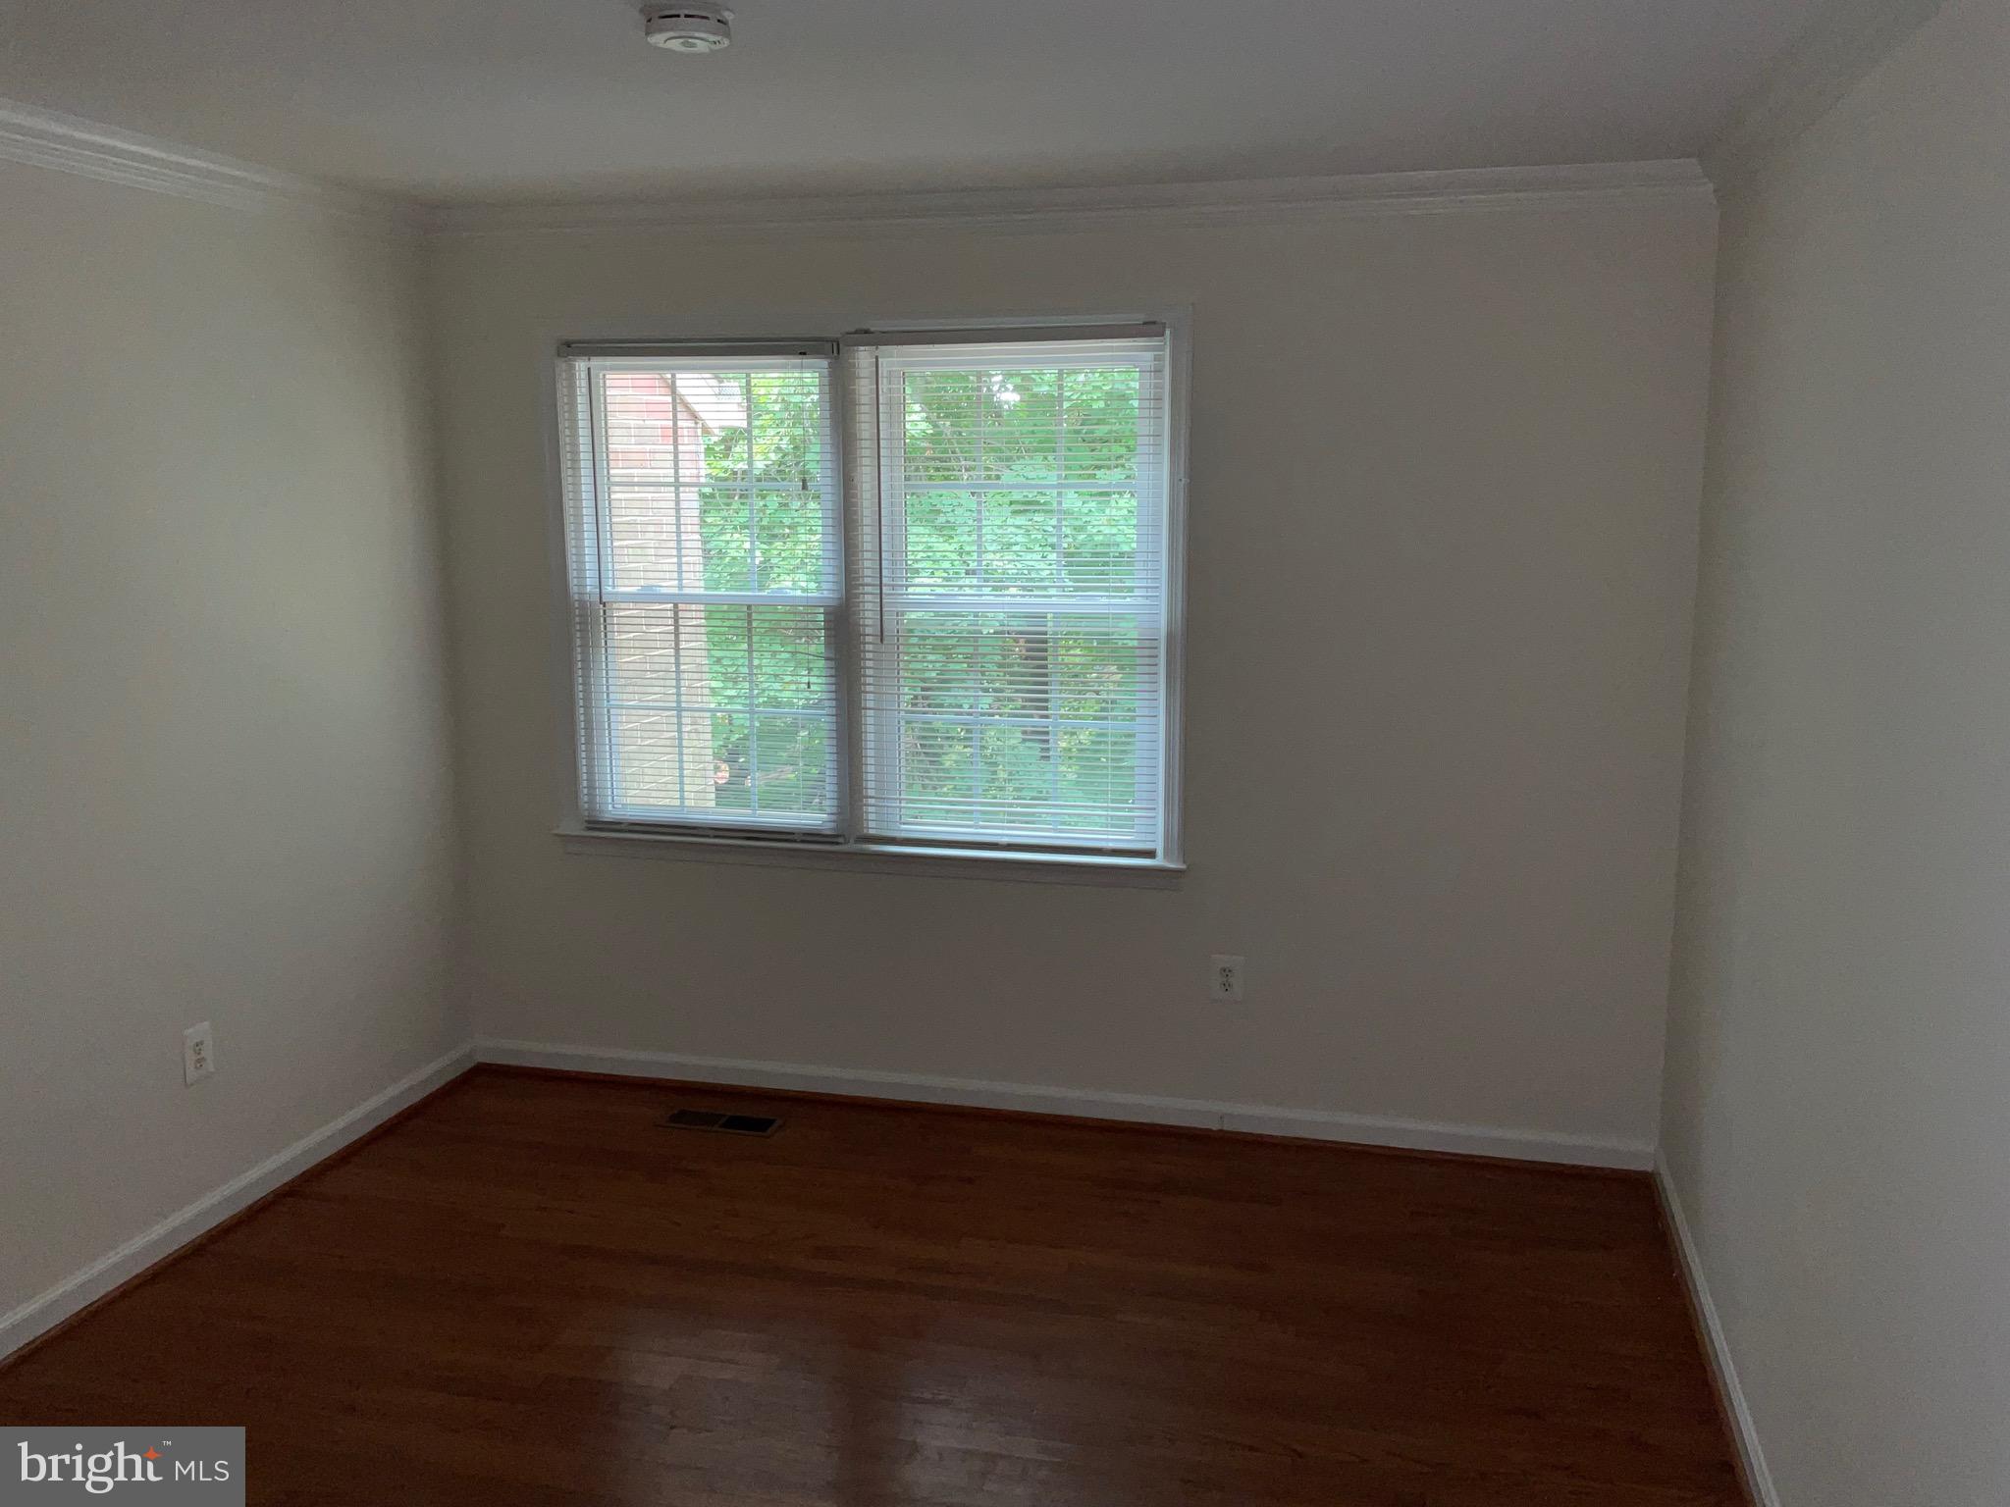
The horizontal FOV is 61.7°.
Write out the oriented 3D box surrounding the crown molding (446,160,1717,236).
[{"bbox_3d":[0.011,-1.325,4.127,3.265,0.100,0.070,2,10,14],"label":"crown molding"}]

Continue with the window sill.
[{"bbox_3d":[-0.393,0.277,4.555,1.785,0.076,0.090,2,10,14],"label":"window sill"}]

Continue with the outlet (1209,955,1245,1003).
[{"bbox_3d":[0.574,0.584,4.346,0.080,0.123,0.009,2,10,14],"label":"outlet"}]

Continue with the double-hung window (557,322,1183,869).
[{"bbox_3d":[-0.382,-0.423,4.446,1.707,1.359,0.110,2,10,14],"label":"double-hung window"}]

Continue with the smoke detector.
[{"bbox_3d":[-0.462,-1.062,2.456,0.134,0.046,0.134,0,10,0],"label":"smoke detector"}]

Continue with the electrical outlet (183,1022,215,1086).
[{"bbox_3d":[-1.826,0.682,3.823,0.009,0.122,0.080,2,10,14],"label":"electrical outlet"}]

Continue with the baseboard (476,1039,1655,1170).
[{"bbox_3d":[0.022,0.933,4.543,3.265,0.084,0.017,2,10,14],"label":"baseboard"}]

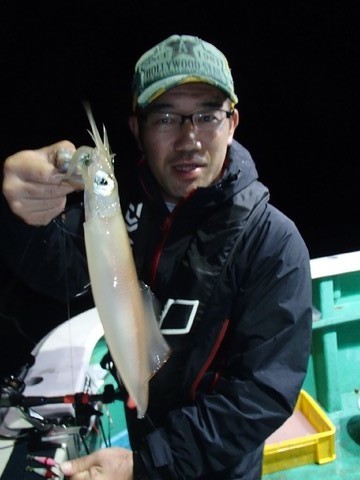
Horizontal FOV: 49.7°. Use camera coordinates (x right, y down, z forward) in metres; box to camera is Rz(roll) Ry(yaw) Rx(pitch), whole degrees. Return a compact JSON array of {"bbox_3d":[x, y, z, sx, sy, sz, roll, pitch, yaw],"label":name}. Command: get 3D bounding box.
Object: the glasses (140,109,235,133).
[{"bbox_3d":[0.003,-0.201,0.655,0.141,0.042,0.140,-4,16,-6],"label":"glasses"}]

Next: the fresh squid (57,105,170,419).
[{"bbox_3d":[-0.081,0.042,0.511,0.100,0.427,0.080,-10,10,-7],"label":"fresh squid"}]

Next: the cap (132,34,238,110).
[{"bbox_3d":[0.008,-0.297,0.650,0.178,0.132,0.260,-4,16,-3],"label":"cap"}]

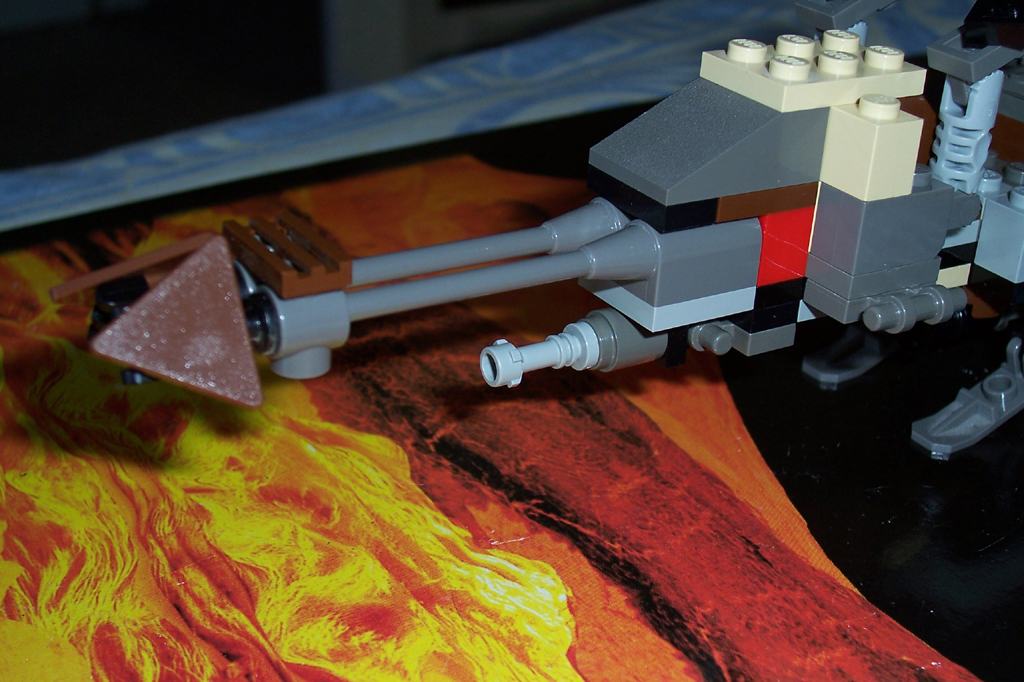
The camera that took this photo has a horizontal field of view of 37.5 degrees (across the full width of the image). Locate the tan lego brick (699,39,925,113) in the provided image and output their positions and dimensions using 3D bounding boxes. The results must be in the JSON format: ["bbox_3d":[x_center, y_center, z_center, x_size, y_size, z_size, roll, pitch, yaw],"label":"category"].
[{"bbox_3d":[0.038,-0.035,0.191,0.024,0.005,0.016,-12,30,-31],"label":"tan lego brick"}]

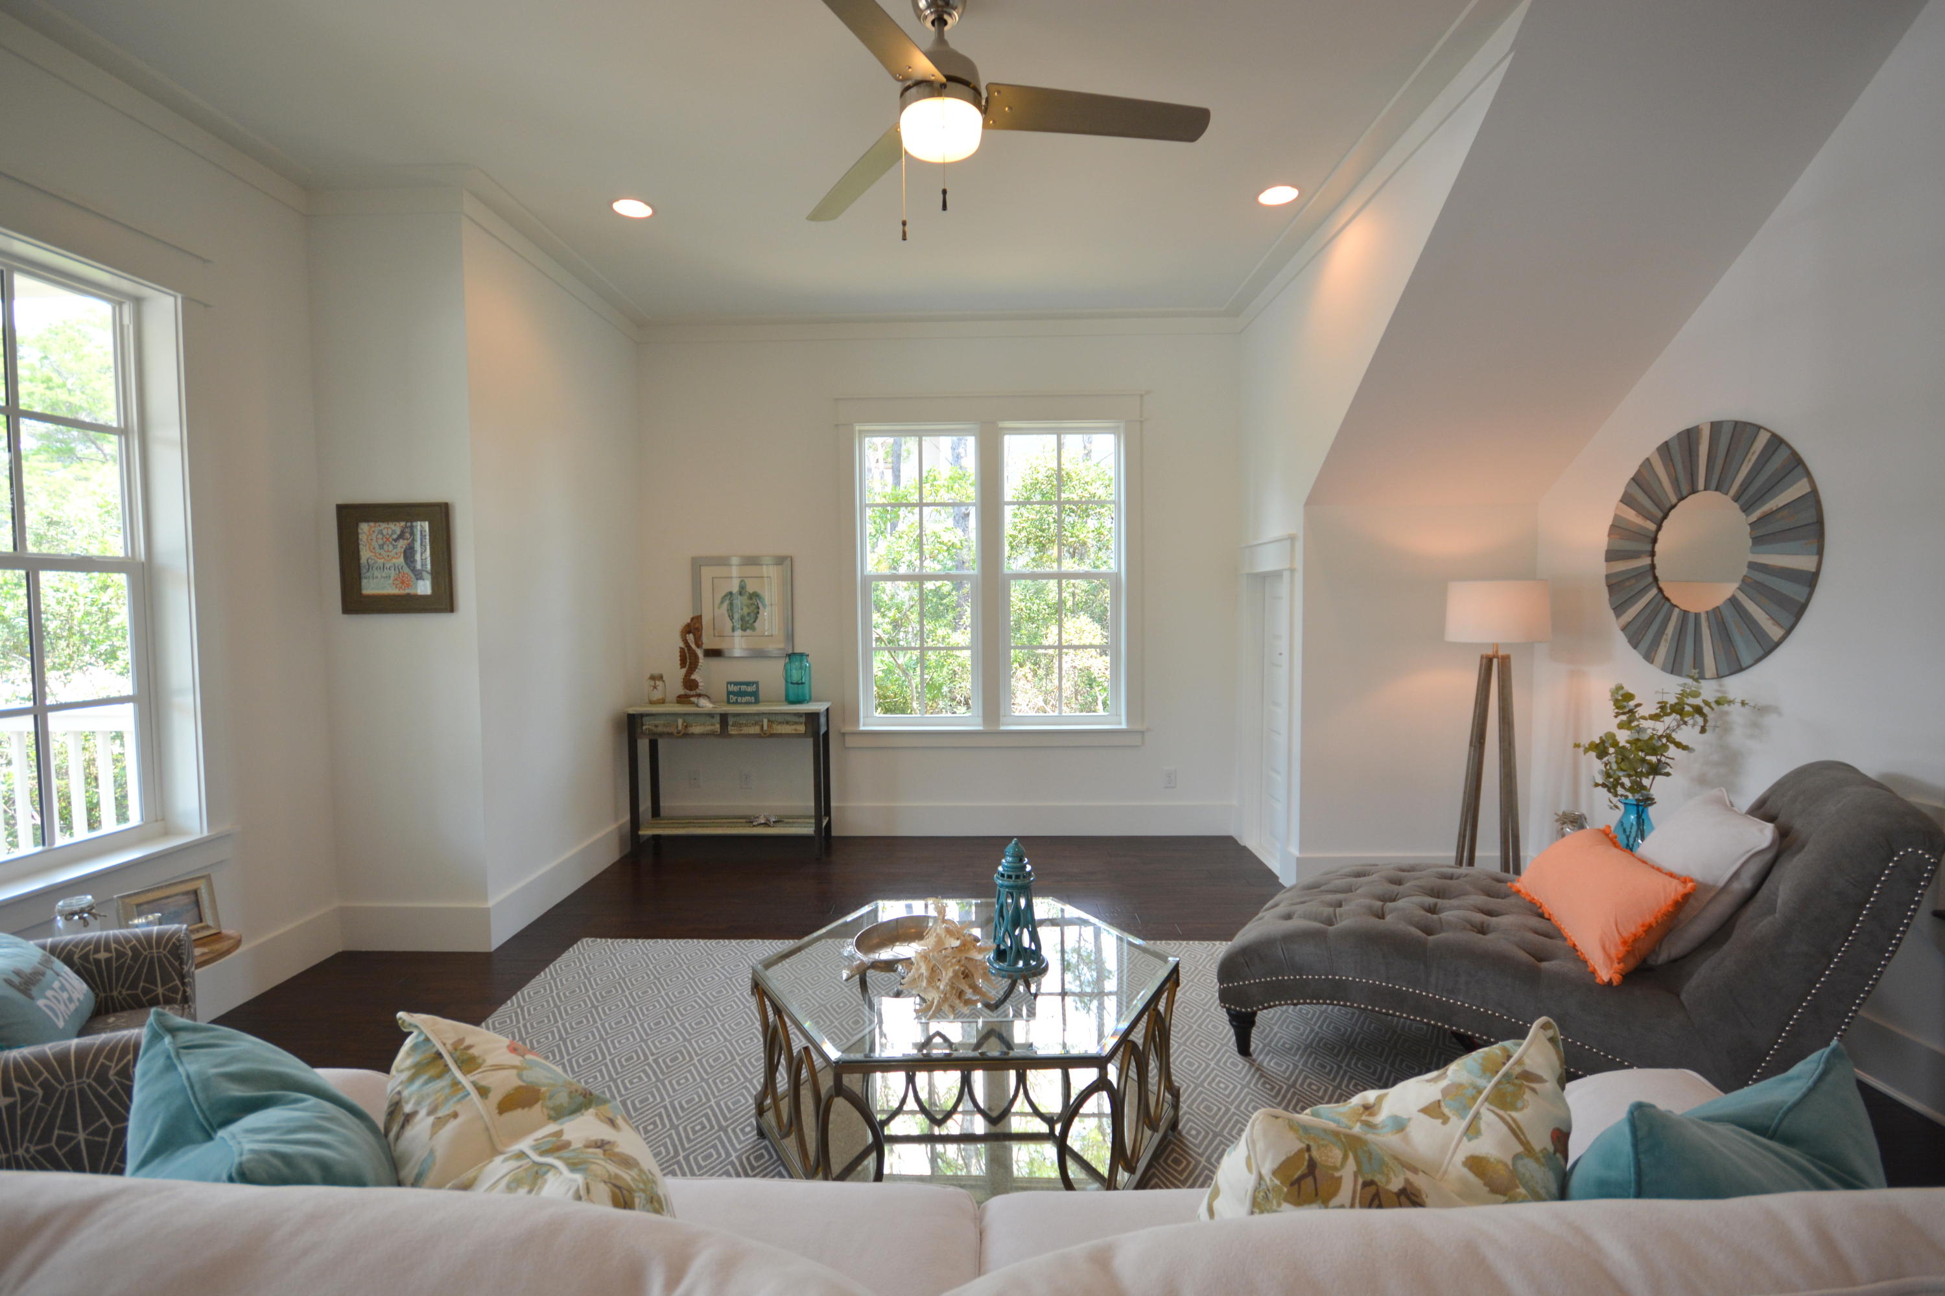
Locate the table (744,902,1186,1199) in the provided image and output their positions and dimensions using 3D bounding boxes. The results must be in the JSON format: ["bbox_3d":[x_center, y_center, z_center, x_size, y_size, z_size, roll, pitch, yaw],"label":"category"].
[{"bbox_3d":[-0.009,0.999,2.012,1.051,0.438,0.891,0,3,-1],"label":"table"}]

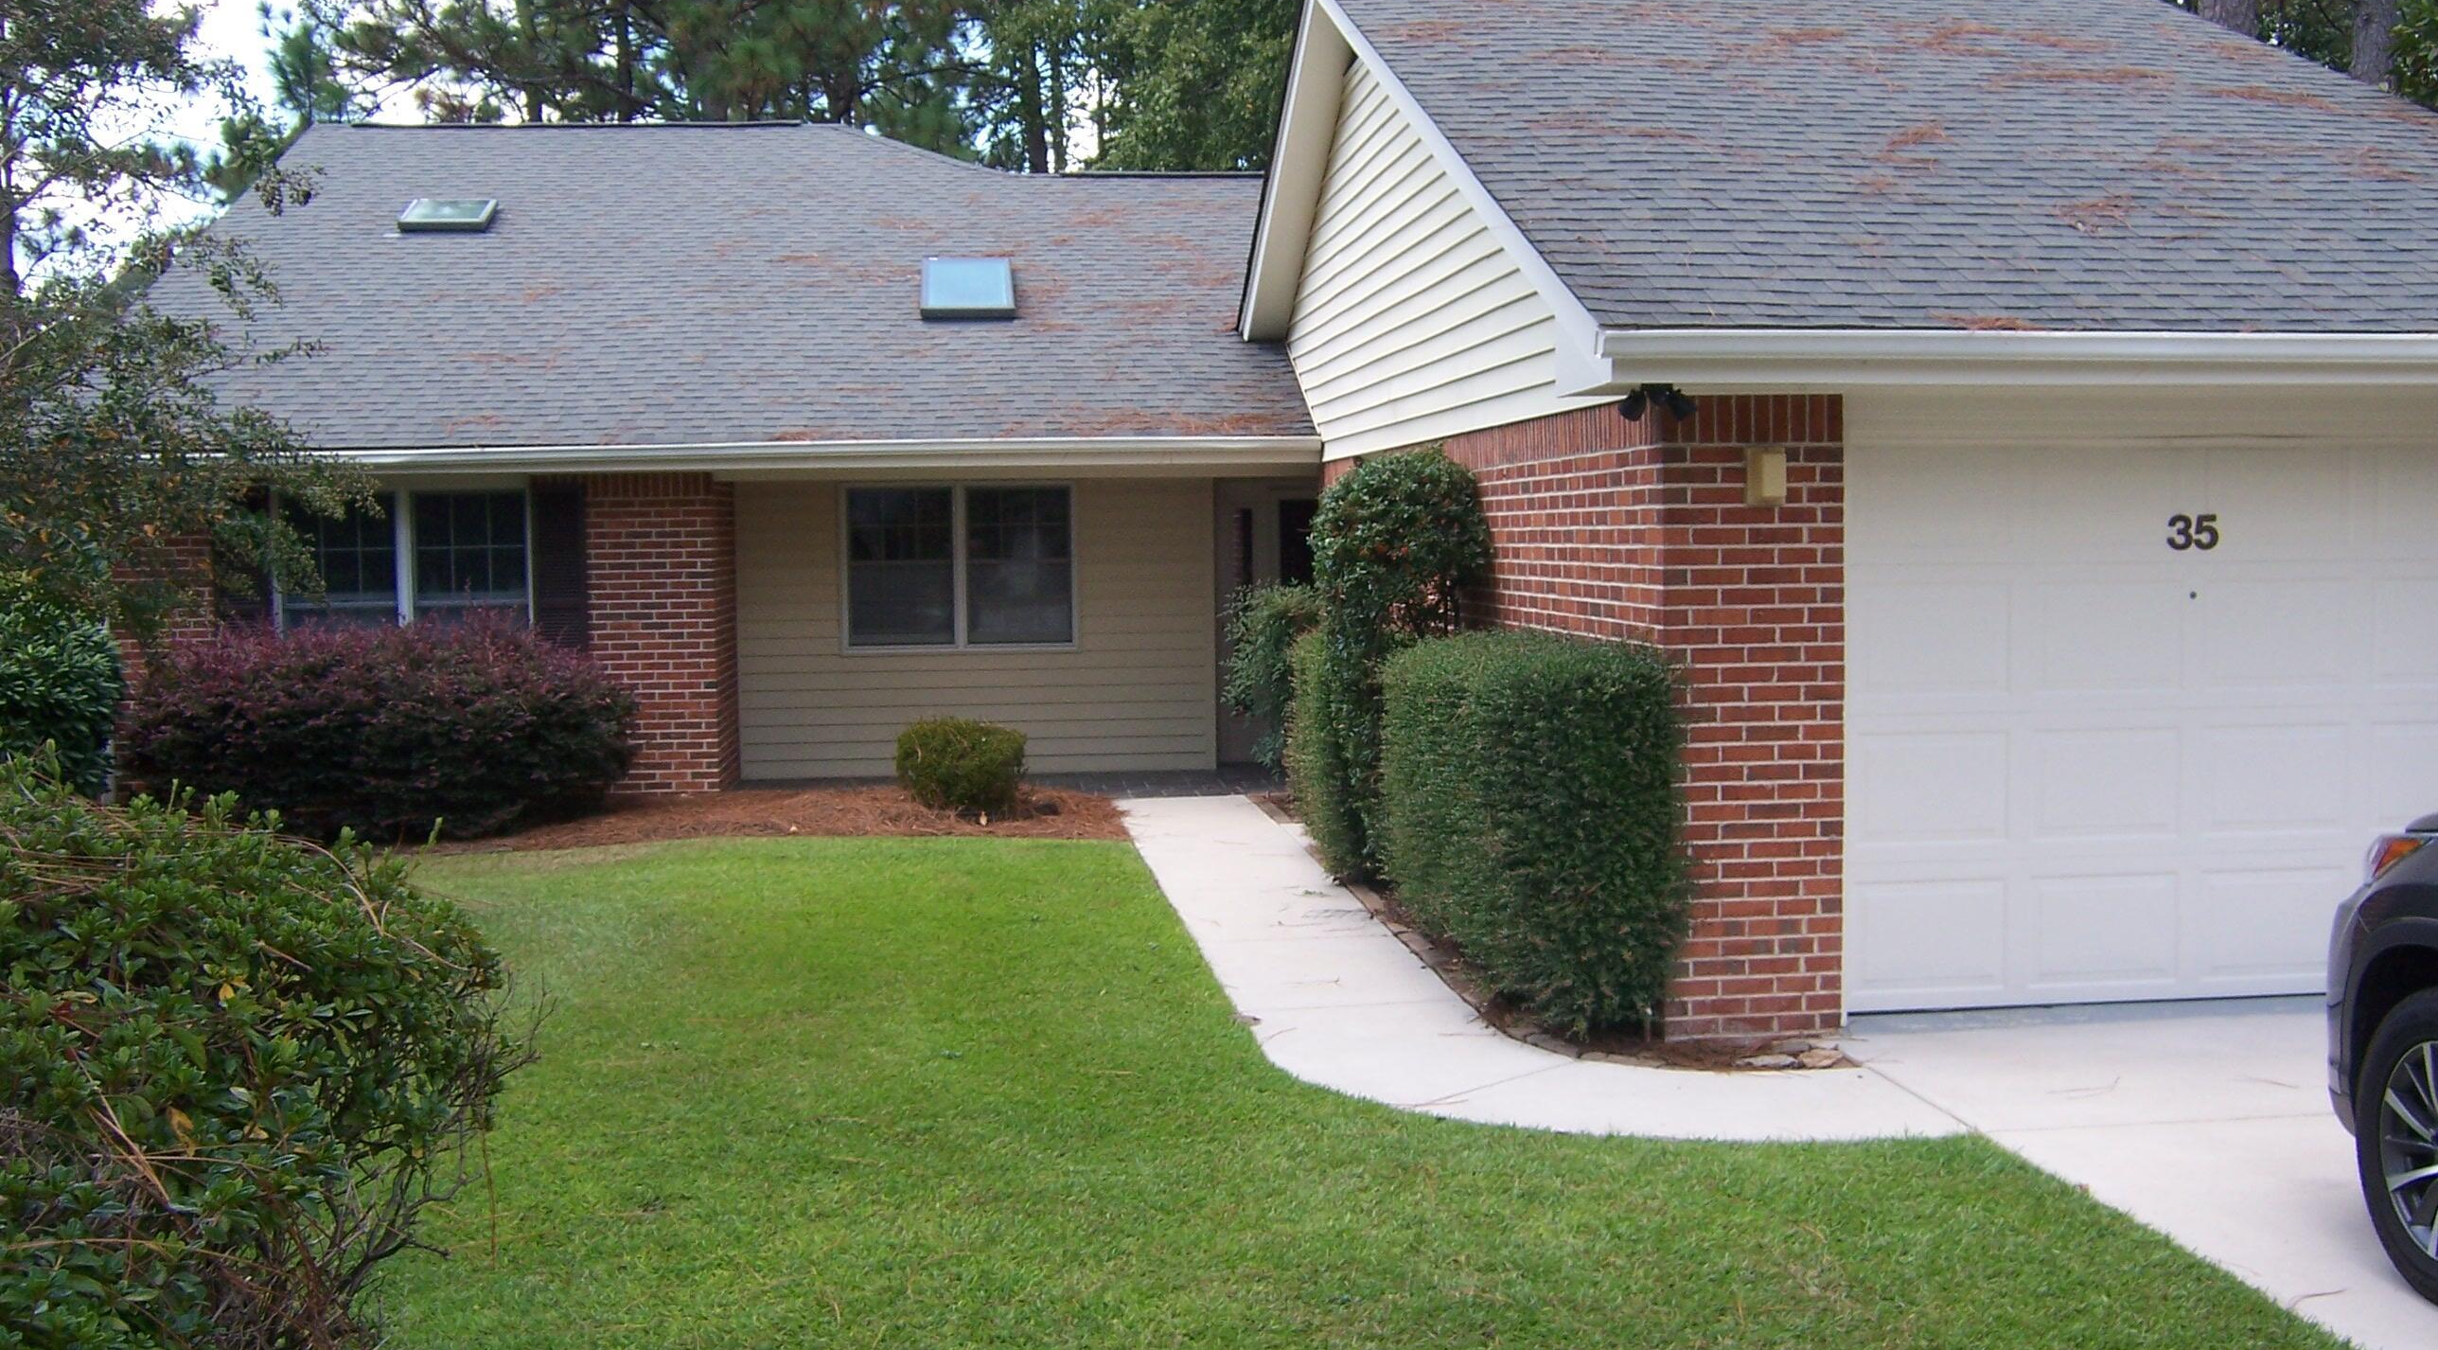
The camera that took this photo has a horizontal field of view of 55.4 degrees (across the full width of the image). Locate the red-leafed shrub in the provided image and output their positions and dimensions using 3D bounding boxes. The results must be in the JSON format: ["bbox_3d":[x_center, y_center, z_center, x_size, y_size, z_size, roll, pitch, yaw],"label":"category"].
[{"bbox_3d":[-5.078,0.287,14.261,2.780,1.260,1.550,-1,3,-7],"label":"red-leafed shrub"}]

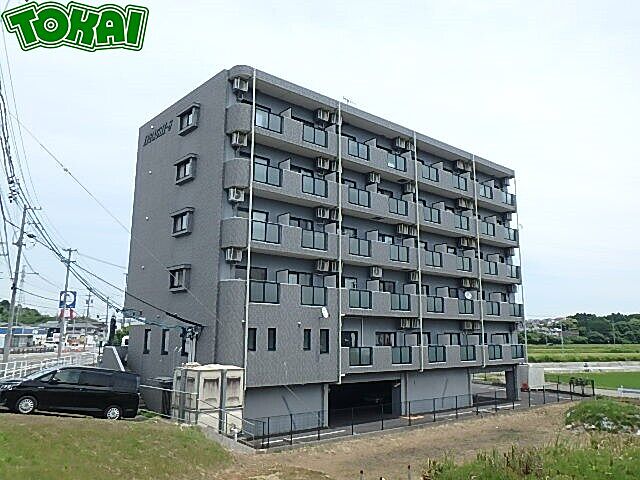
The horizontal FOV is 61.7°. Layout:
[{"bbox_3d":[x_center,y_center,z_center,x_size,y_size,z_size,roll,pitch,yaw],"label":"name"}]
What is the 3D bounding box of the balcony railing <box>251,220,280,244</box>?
[{"bbox_3d":[-2.532,-0.336,25.392,1.676,0.907,0.060,9,-14,-41],"label":"balcony railing"}]

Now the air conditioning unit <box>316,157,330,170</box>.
[{"bbox_3d":[0.178,-4.084,28.823,0.760,0.550,0.290,9,-14,-38],"label":"air conditioning unit"}]

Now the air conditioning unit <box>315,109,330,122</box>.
[{"bbox_3d":[0.113,-6.826,29.588,0.790,0.550,0.290,9,-14,-41],"label":"air conditioning unit"}]

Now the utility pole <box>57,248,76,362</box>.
[{"bbox_3d":[-27.203,6.794,57.076,1.500,11.882,0.450,2,-11,-10],"label":"utility pole"}]

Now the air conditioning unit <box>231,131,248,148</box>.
[{"bbox_3d":[-3.894,-4.745,25.626,0.790,0.550,0.290,9,-14,-41],"label":"air conditioning unit"}]

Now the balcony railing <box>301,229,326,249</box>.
[{"bbox_3d":[-0.239,0.024,27.094,1.580,0.910,0.080,9,-14,-38],"label":"balcony railing"}]

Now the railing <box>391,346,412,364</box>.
[{"bbox_3d":[4.601,6.434,29.846,1.580,0.910,0.080,9,-14,-38],"label":"railing"}]

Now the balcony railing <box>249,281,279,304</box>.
[{"bbox_3d":[-2.543,2.463,24.877,1.709,0.925,0.060,9,-14,-41],"label":"balcony railing"}]

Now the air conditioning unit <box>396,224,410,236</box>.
[{"bbox_3d":[4.991,-0.596,32.119,0.760,0.550,0.290,9,-14,-38],"label":"air conditioning unit"}]

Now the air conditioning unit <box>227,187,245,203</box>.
[{"bbox_3d":[-3.957,-2.058,25.084,0.790,0.550,0.290,9,-14,-41],"label":"air conditioning unit"}]

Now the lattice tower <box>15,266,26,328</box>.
[{"bbox_3d":[-133.948,26.260,240.088,2.600,29.000,2.600,9,-14,-40],"label":"lattice tower"}]

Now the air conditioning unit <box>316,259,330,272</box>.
[{"bbox_3d":[0.097,1.387,28.091,0.790,0.550,0.290,9,-14,-41],"label":"air conditioning unit"}]

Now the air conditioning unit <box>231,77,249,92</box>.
[{"bbox_3d":[-3.851,-7.552,26.170,0.760,0.550,0.290,9,-14,-38],"label":"air conditioning unit"}]

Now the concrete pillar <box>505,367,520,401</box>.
[{"bbox_3d":[13.779,10.206,38.534,0.555,2.477,0.616,9,-14,-41],"label":"concrete pillar"}]

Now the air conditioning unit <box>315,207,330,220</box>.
[{"bbox_3d":[0.106,-1.394,28.601,0.790,0.550,0.290,9,-14,-41],"label":"air conditioning unit"}]

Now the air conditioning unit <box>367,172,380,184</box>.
[{"bbox_3d":[3.198,-3.607,31.223,0.760,0.550,0.290,9,-14,-38],"label":"air conditioning unit"}]

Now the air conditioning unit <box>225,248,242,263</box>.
[{"bbox_3d":[-3.919,0.708,24.514,0.760,0.550,0.290,9,-14,-38],"label":"air conditioning unit"}]

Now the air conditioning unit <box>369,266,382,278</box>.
[{"bbox_3d":[3.218,1.868,30.798,0.790,0.550,0.290,9,-14,-41],"label":"air conditioning unit"}]

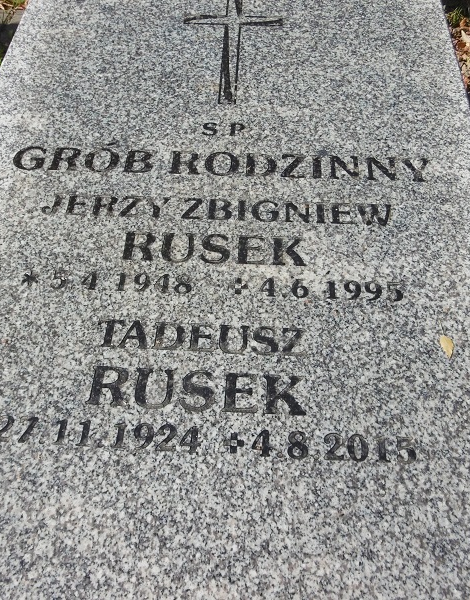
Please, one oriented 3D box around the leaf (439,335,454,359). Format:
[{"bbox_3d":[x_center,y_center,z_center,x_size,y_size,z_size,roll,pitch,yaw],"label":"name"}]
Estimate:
[{"bbox_3d":[0.273,0.060,0.712,0.015,0.005,0.032,-14,59,-9],"label":"leaf"}]

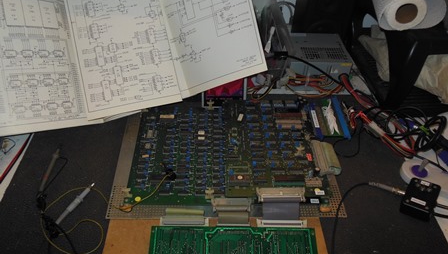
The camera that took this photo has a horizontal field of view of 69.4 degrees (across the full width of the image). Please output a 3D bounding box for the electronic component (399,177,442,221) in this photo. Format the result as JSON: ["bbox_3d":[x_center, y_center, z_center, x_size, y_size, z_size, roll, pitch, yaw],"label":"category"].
[{"bbox_3d":[0.363,0.132,0.596,0.053,0.027,0.063,20,52,13],"label":"electronic component"}]

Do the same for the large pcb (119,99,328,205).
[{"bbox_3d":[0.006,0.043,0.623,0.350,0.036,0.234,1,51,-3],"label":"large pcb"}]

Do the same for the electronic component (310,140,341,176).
[{"bbox_3d":[0.190,0.058,0.604,0.044,0.028,0.072,1,51,-3],"label":"electronic component"}]

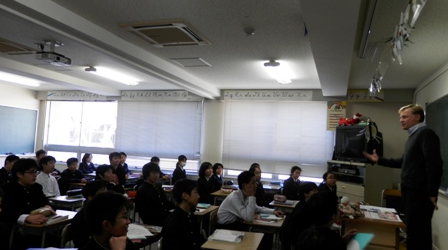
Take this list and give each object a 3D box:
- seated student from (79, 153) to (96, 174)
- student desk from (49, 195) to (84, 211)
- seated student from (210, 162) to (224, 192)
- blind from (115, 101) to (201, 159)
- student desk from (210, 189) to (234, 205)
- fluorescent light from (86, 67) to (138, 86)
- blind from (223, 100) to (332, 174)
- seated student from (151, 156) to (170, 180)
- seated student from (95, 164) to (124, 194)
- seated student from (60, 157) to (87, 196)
[{"bbox_3d":[-2.997,1.216,7.172,0.680,1.140,0.450,0,-4,34],"label":"seated student"},{"bbox_3d":[-2.015,1.325,4.346,0.420,0.710,0.630,2,-5,16],"label":"student desk"},{"bbox_3d":[-0.049,1.302,6.183,0.680,1.150,0.450,1,-4,31],"label":"seated student"},{"bbox_3d":[-1.689,0.088,8.114,2.380,1.390,0.060,2,-5,20],"label":"blind"},{"bbox_3d":[0.059,1.480,5.333,0.420,0.700,0.620,2,-4,14],"label":"student desk"},{"bbox_3d":[-2.046,-0.922,6.141,0.225,0.120,1.270,2,-4,19],"label":"fluorescent light"},{"bbox_3d":[1.090,0.282,6.886,2.400,1.560,0.050,2,-4,19],"label":"blind"},{"bbox_3d":[-1.516,1.352,7.421,0.680,1.215,0.430,2,-5,16],"label":"seated student"},{"bbox_3d":[-1.524,1.115,4.248,0.720,1.170,0.460,2,-5,16],"label":"seated student"},{"bbox_3d":[-2.705,1.193,5.878,0.720,1.140,0.460,2,-5,16],"label":"seated student"}]

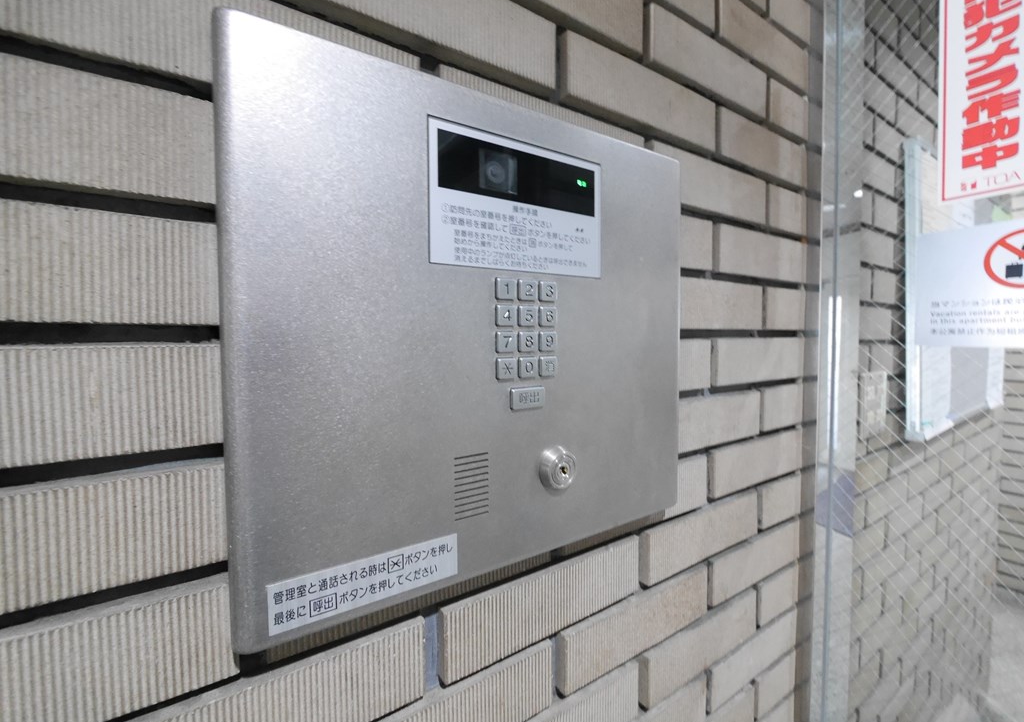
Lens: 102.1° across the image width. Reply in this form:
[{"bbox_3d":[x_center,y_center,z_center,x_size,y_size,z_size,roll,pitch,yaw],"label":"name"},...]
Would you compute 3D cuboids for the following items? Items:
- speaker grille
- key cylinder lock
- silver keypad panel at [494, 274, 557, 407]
[{"bbox_3d":[-0.030,0.094,0.311,0.028,0.047,0.004,-2,3,-32],"label":"speaker grille"},{"bbox_3d":[0.041,0.090,0.349,0.035,0.035,0.009,-2,3,-32],"label":"key cylinder lock"},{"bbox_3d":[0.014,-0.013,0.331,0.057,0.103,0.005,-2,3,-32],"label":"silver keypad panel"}]

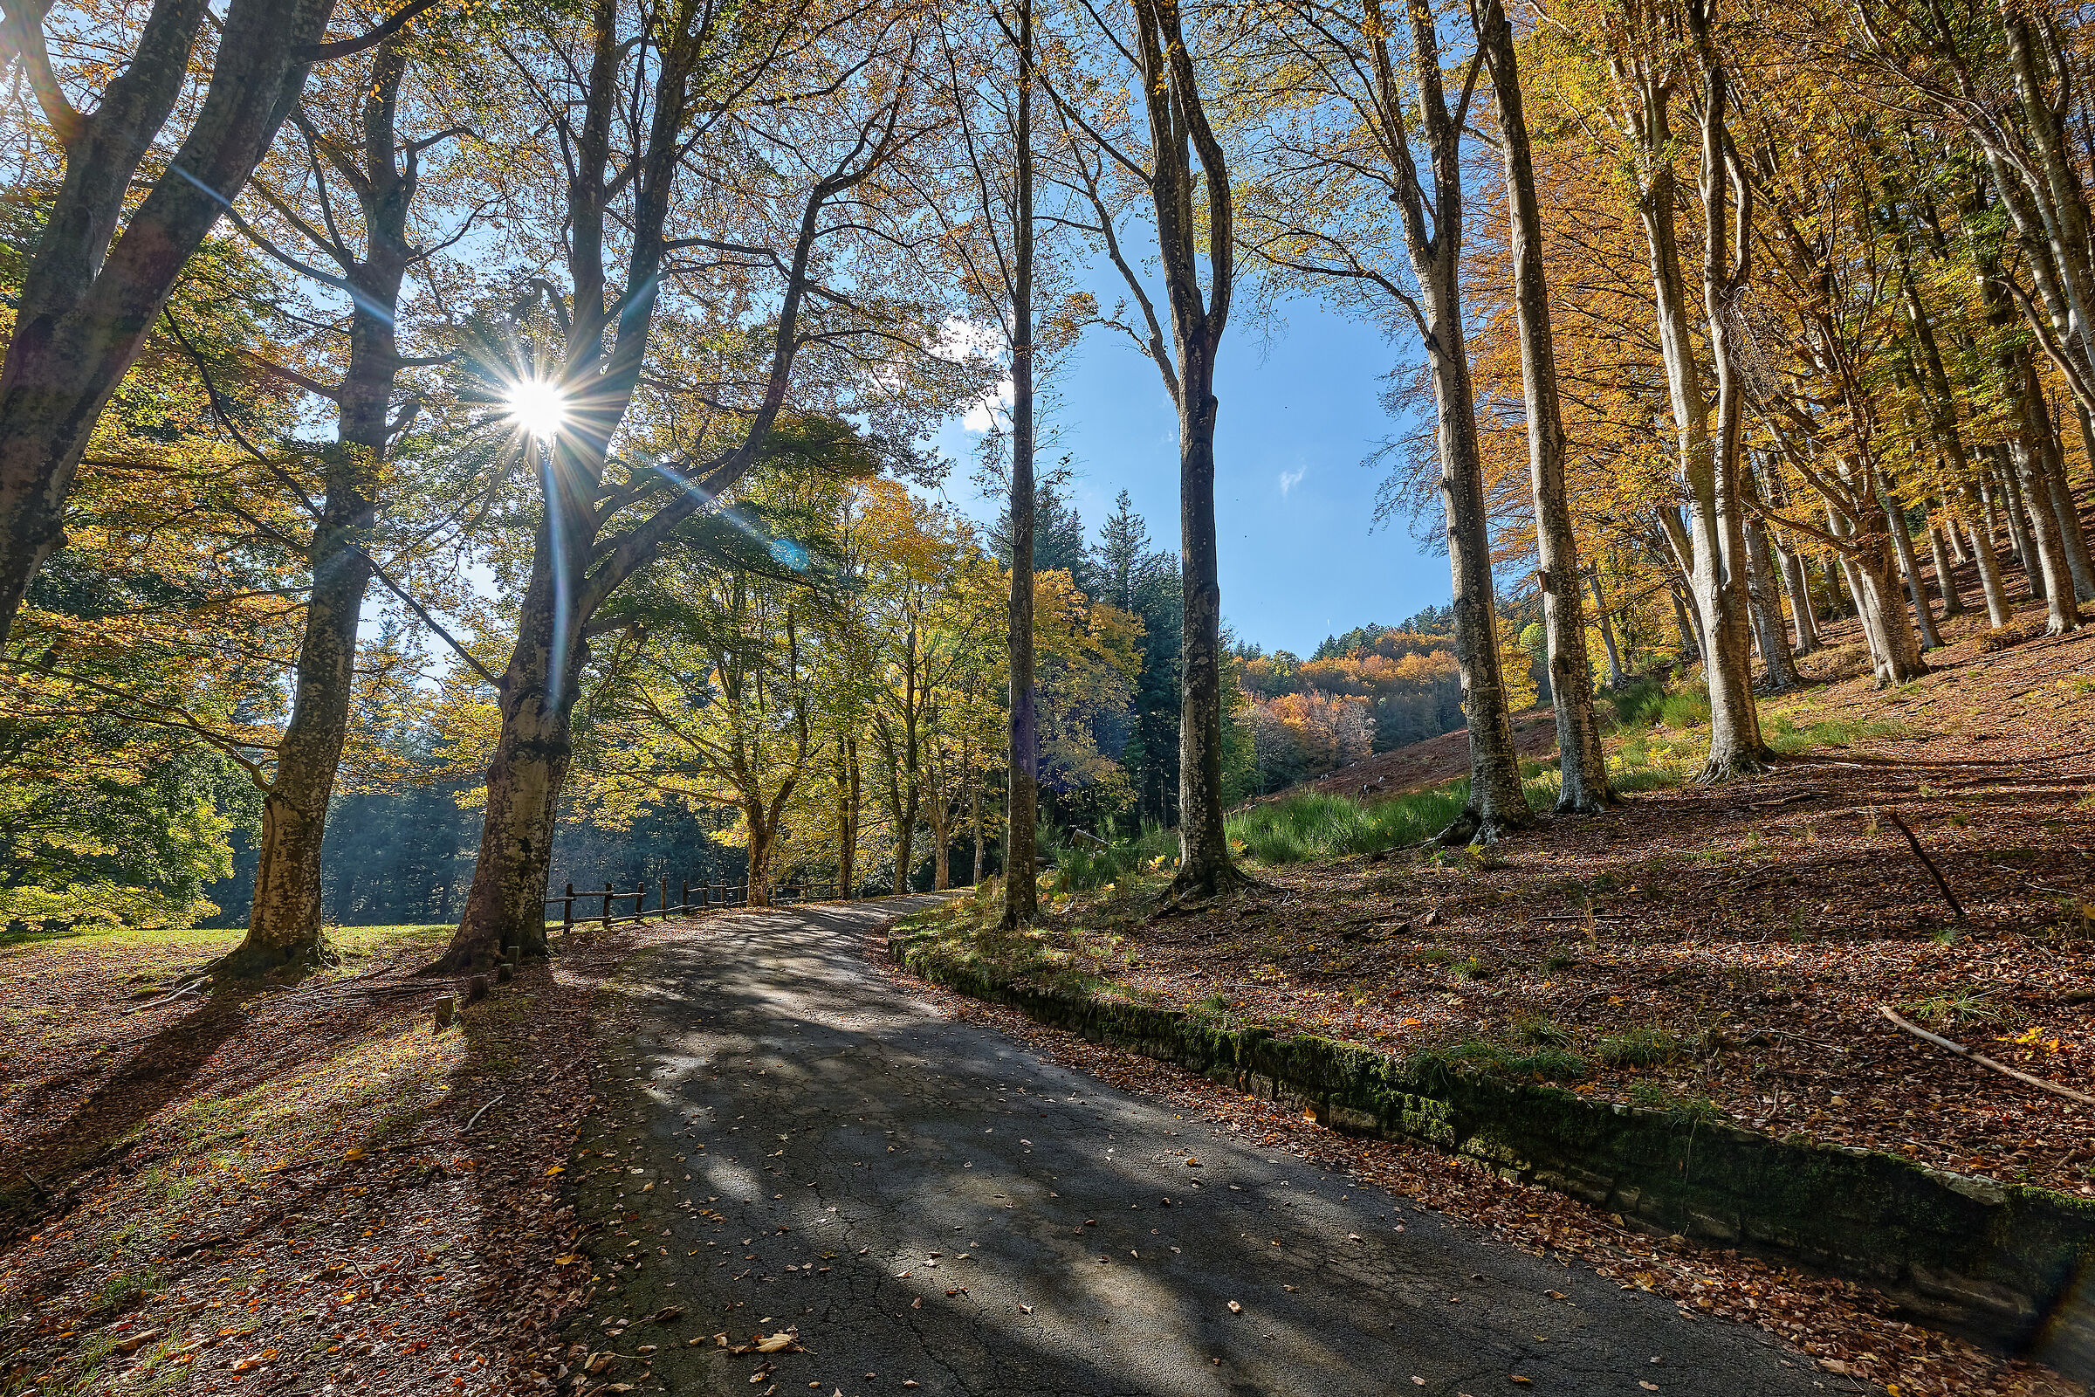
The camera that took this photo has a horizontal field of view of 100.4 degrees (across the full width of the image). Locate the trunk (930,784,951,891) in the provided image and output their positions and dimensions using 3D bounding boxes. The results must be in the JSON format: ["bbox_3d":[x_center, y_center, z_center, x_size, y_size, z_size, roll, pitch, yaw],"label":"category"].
[{"bbox_3d":[-5.406,7.007,44.148,0.900,5.400,0.800,1,-11,-7],"label":"trunk"}]

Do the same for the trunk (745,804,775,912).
[{"bbox_3d":[-10.170,5.516,30.909,0.850,3.710,0.800,4,-12,-18],"label":"trunk"}]

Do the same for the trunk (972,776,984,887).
[{"bbox_3d":[-4.001,7.700,50.298,0.600,6.160,0.600,1,-11,-4],"label":"trunk"}]

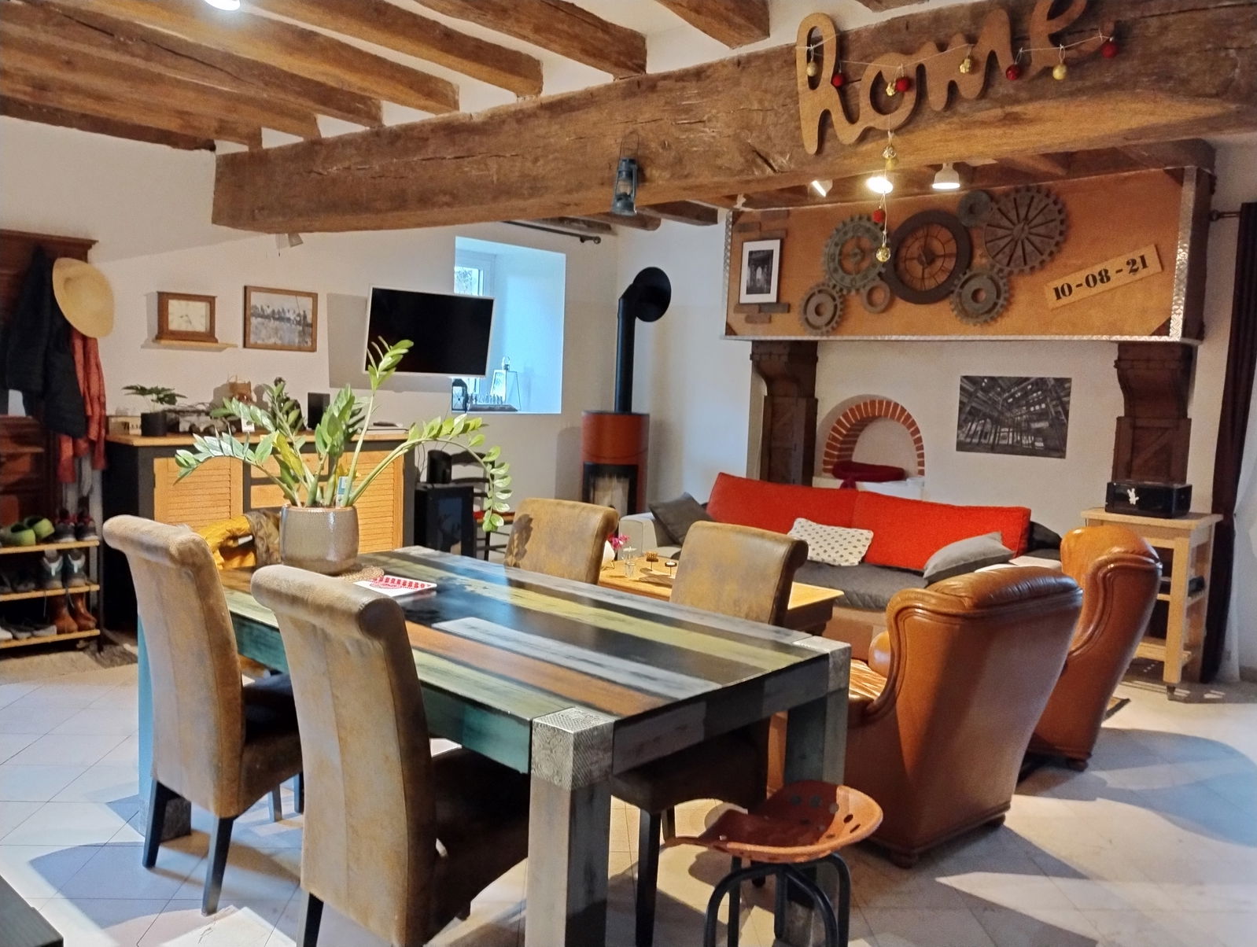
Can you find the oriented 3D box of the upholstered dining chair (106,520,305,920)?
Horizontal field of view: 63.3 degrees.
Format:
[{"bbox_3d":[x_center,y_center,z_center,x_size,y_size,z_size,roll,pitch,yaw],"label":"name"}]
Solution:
[{"bbox_3d":[-1.075,0.613,2.818,0.440,1.000,0.580,7,6,42],"label":"upholstered dining chair"}]

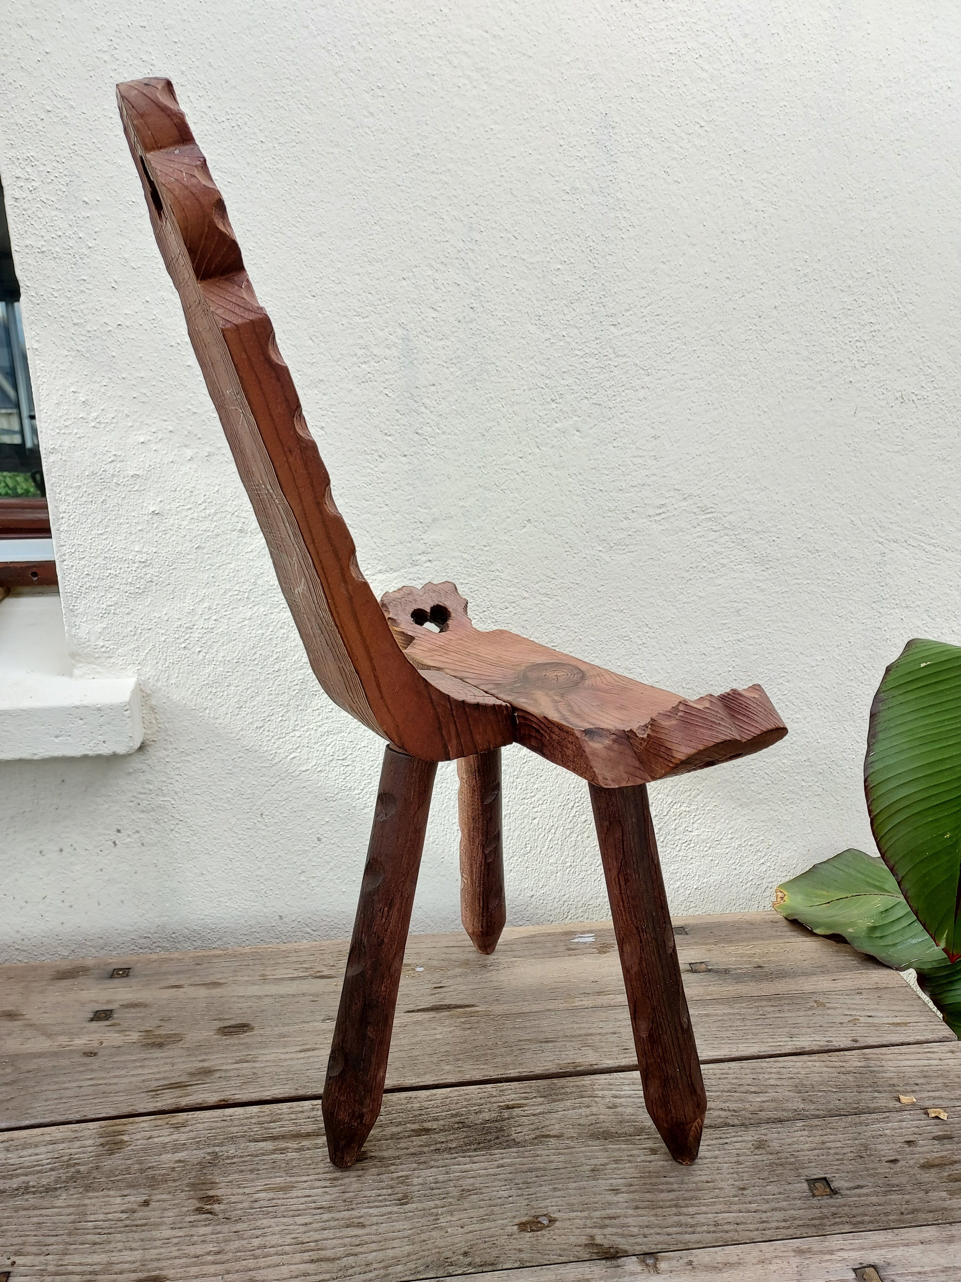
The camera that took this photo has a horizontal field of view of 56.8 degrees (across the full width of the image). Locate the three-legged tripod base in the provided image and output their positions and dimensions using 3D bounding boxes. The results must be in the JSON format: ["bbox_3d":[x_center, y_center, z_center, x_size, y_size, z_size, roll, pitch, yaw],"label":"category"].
[{"bbox_3d":[-0.005,0.238,0.734,0.275,0.344,0.332,-12,21,-34],"label":"three-legged tripod base"}]

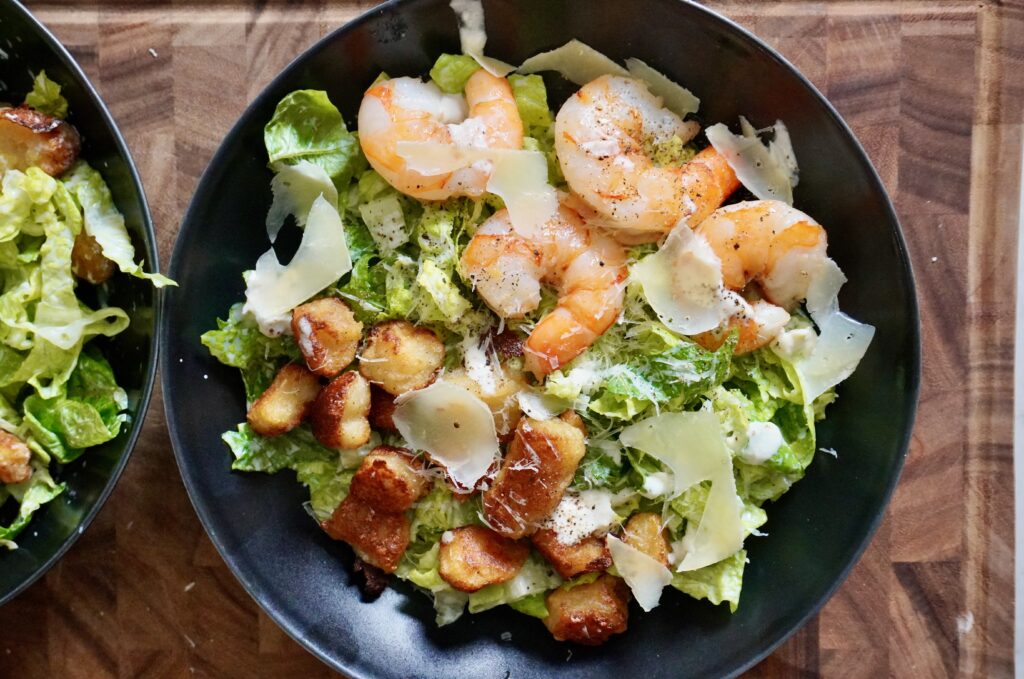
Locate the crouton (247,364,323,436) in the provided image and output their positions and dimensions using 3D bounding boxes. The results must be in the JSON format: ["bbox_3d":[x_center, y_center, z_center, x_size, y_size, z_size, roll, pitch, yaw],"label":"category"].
[{"bbox_3d":[-0.073,0.021,0.364,0.014,0.019,0.027,41,93,-3],"label":"crouton"}]

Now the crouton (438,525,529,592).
[{"bbox_3d":[-0.010,0.072,0.363,0.028,0.021,0.021,15,94,-1],"label":"crouton"}]

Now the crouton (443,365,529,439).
[{"bbox_3d":[-0.009,0.020,0.355,0.025,0.021,0.021,0,95,0],"label":"crouton"}]

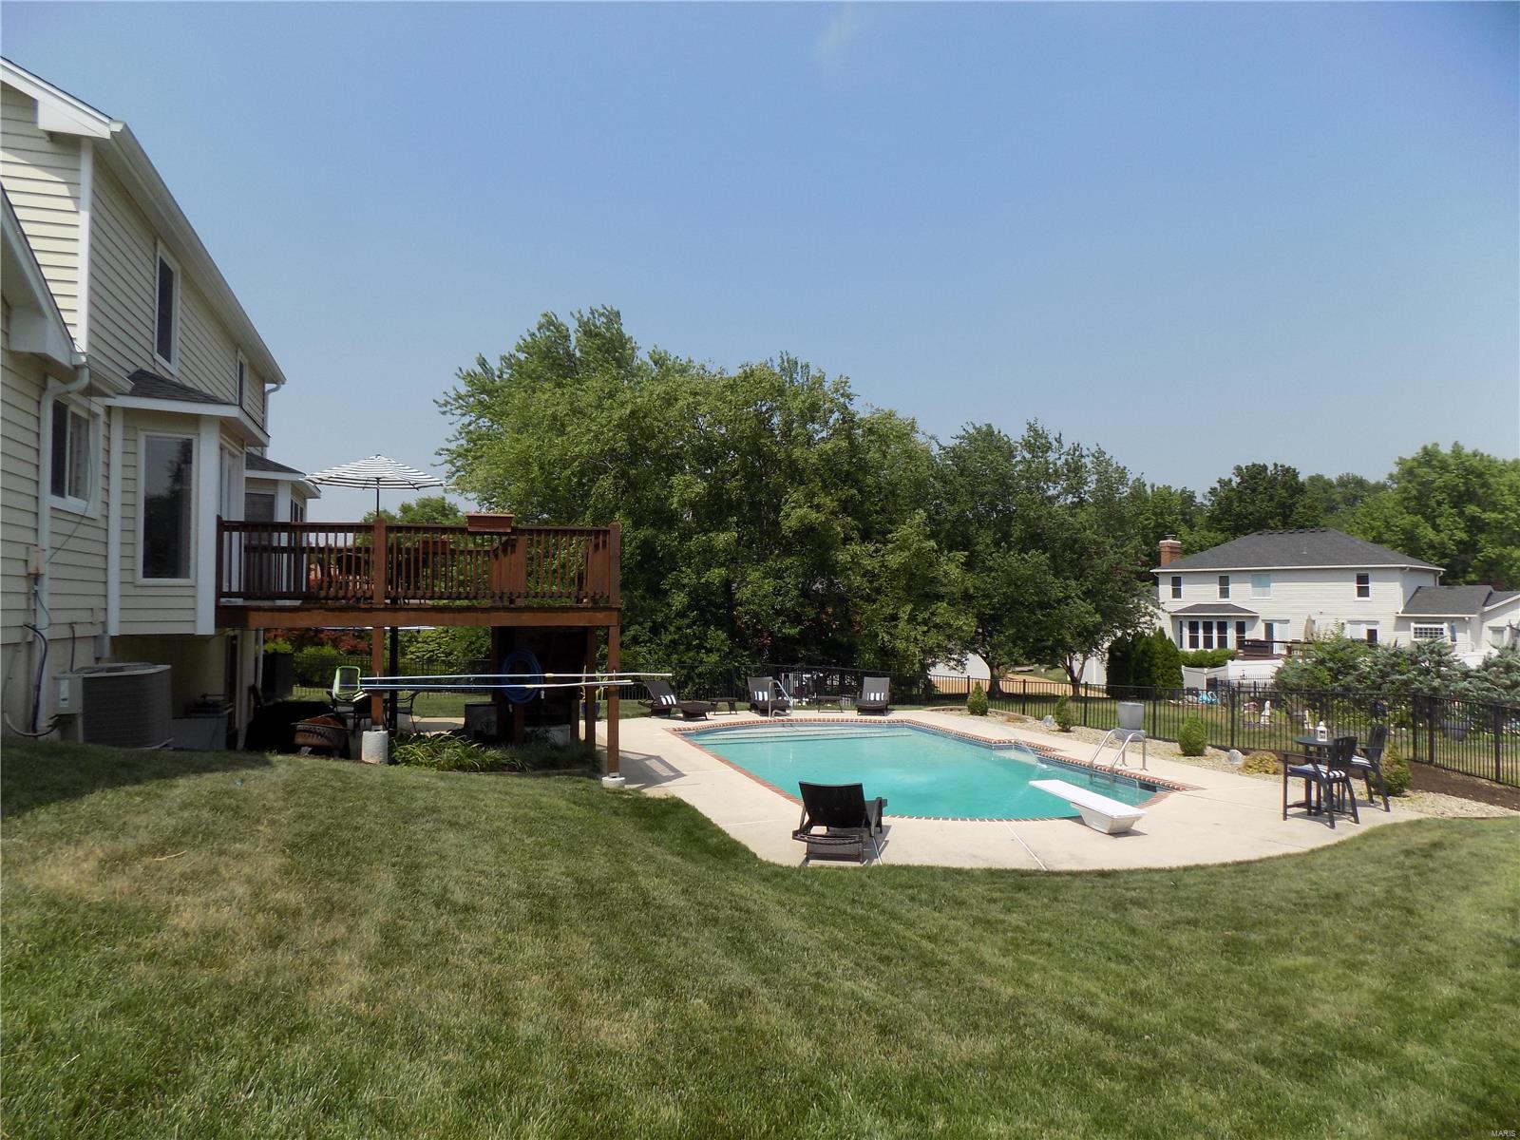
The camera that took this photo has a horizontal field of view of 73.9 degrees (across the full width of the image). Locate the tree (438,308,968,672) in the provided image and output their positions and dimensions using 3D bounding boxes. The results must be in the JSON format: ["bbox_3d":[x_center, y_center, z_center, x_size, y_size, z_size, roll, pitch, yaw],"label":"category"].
[{"bbox_3d":[-2.004,-2.362,35.592,17.500,13.664,13.000,0,-2,-3],"label":"tree"}]

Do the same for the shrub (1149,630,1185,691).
[{"bbox_3d":[14.484,3.261,35.940,1.300,2.240,1.300,0,-2,22],"label":"shrub"}]

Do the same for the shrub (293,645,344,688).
[{"bbox_3d":[-16.002,3.545,36.428,1.850,1.633,1.800,1,-2,-24],"label":"shrub"}]

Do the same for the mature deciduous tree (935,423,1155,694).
[{"bbox_3d":[9.764,-0.320,34.537,7.600,9.365,7.200,0,-2,16],"label":"mature deciduous tree"}]

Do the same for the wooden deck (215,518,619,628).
[{"bbox_3d":[-5.622,0.104,16.178,5.628,1.431,6.409,1,-2,-18],"label":"wooden deck"}]

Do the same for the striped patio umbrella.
[{"bbox_3d":[-6.422,-0.667,16.930,2.330,2.515,2.330,1,-2,-21],"label":"striped patio umbrella"}]

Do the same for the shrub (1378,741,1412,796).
[{"bbox_3d":[9.814,3.065,15.629,0.640,0.794,0.640,-1,-2,32],"label":"shrub"}]

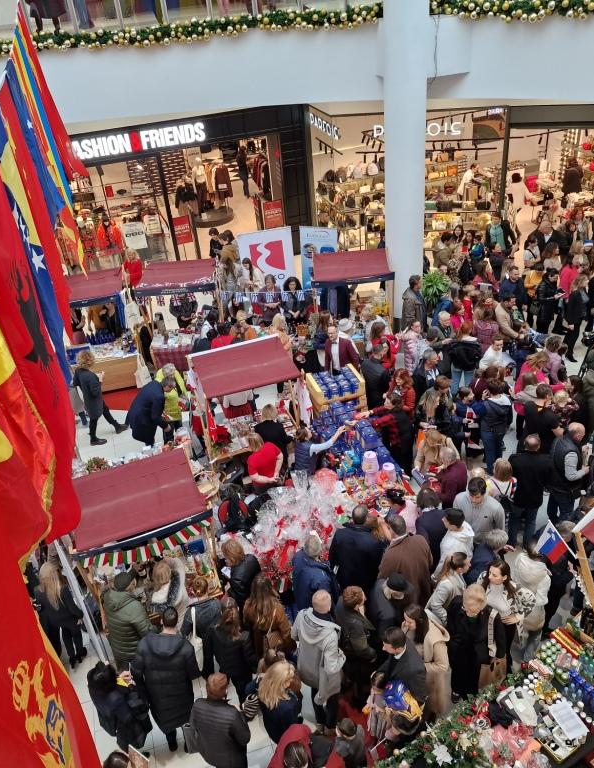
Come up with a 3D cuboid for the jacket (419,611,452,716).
[{"bbox_3d":[1.240,2.685,6.514,0.400,1.050,0.500,-11,32,-9],"label":"jacket"}]

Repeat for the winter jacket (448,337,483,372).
[{"bbox_3d":[2.689,-0.503,10.858,0.540,0.640,0.360,-4,32,3],"label":"winter jacket"}]

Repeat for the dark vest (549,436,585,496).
[{"bbox_3d":[3.411,1.040,8.580,0.360,0.700,0.480,-8,33,-4],"label":"dark vest"}]

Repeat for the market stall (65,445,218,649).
[{"bbox_3d":[-1.587,2.020,7.674,1.385,2.150,1.180,-15,34,-14],"label":"market stall"}]

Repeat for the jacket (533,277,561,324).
[{"bbox_3d":[4.793,-1.598,13.018,0.420,0.840,0.500,6,33,19],"label":"jacket"}]

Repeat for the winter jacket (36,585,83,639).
[{"bbox_3d":[-2.596,2.486,7.467,0.500,0.700,0.320,-10,31,-7],"label":"winter jacket"}]

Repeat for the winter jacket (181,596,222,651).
[{"bbox_3d":[-0.987,2.464,7.179,0.500,0.720,0.360,-9,33,-6],"label":"winter jacket"}]

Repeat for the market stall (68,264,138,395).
[{"bbox_3d":[-3.660,-0.812,12.441,1.360,2.150,1.180,-12,33,-10],"label":"market stall"}]

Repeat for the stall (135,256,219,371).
[{"bbox_3d":[-1.937,-1.065,12.564,1.382,2.150,1.180,-3,33,5],"label":"stall"}]

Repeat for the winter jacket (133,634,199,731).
[{"bbox_3d":[-1.209,2.776,6.503,0.600,1.000,0.380,-9,31,-6],"label":"winter jacket"}]

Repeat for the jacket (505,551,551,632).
[{"bbox_3d":[2.371,2.095,6.970,0.500,0.800,0.380,18,40,33],"label":"jacket"}]

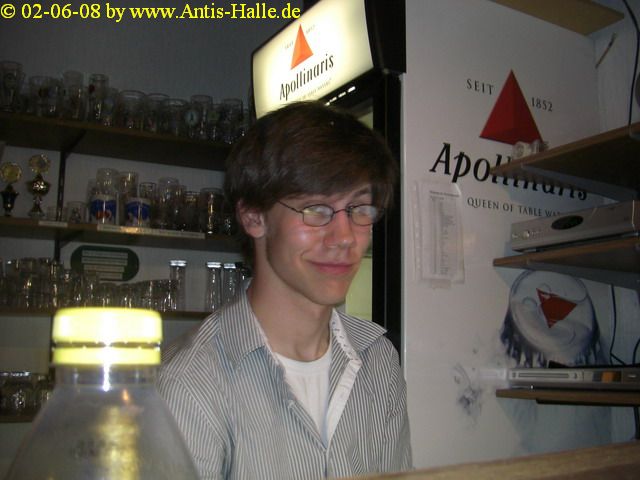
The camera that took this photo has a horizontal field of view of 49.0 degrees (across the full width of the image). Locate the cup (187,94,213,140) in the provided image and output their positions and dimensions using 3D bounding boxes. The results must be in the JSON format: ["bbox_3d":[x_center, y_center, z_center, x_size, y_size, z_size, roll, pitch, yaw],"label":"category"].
[{"bbox_3d":[-0.387,-0.383,2.270,0.075,0.150,0.075,0,-9,0],"label":"cup"}]

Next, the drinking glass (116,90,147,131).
[{"bbox_3d":[-0.581,-0.386,2.157,0.085,0.120,0.085,6,-11,-31],"label":"drinking glass"}]

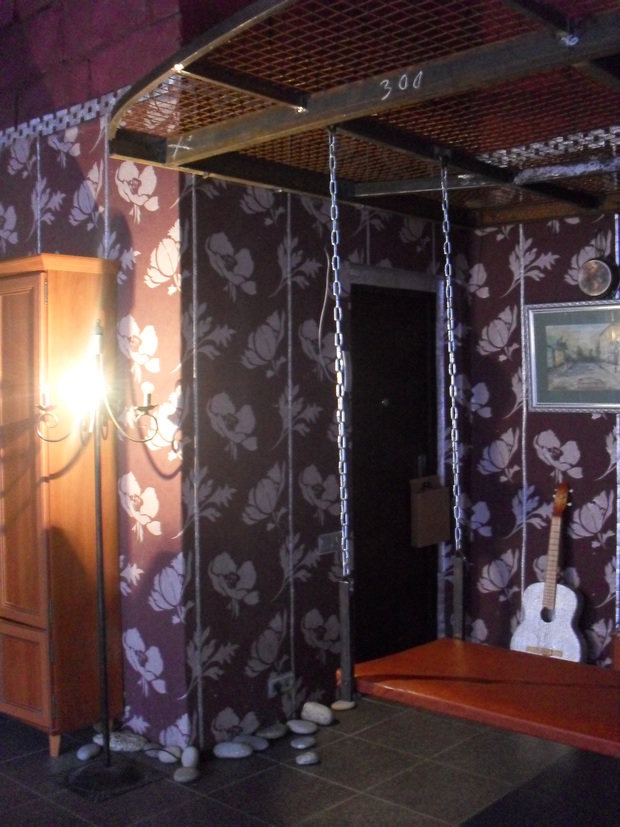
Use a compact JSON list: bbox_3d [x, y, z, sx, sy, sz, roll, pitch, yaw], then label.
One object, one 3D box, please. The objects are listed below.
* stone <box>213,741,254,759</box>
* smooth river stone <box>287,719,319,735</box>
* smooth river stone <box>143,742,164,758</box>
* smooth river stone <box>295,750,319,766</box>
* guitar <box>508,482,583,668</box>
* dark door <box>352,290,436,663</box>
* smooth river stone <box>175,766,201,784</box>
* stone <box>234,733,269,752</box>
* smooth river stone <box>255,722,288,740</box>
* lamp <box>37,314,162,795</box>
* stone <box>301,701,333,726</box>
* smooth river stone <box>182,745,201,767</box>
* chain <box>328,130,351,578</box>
[{"bbox_3d":[-0.300,1.315,3.547,0.154,0.048,0.105,0,1,0],"label":"stone"},{"bbox_3d":[-0.031,1.307,3.784,0.131,0.048,0.089,0,2,18],"label":"smooth river stone"},{"bbox_3d":[-0.619,1.347,3.625,0.071,0.042,0.123,-2,2,-43],"label":"smooth river stone"},{"bbox_3d":[-0.007,1.347,3.540,0.101,0.037,0.065,-2,2,-36],"label":"smooth river stone"},{"bbox_3d":[1.223,0.823,4.508,0.370,0.965,0.110,-1,-13,42],"label":"guitar"},{"bbox_3d":[0.409,0.336,4.588,0.060,1.941,0.739,1,2,42],"label":"dark door"},{"bbox_3d":[-0.450,1.322,3.320,0.094,0.047,0.071,-1,1,-6],"label":"smooth river stone"},{"bbox_3d":[-0.240,1.340,3.687,0.160,0.045,0.091,0,2,27],"label":"stone"},{"bbox_3d":[-0.162,1.335,3.810,0.157,0.048,0.090,-2,2,-42],"label":"smooth river stone"},{"bbox_3d":[-0.777,0.516,3.380,0.455,1.720,0.450,0,2,0],"label":"lamp"},{"bbox_3d":[0.029,1.283,3.877,0.144,0.089,0.098,1,2,37],"label":"stone"},{"bbox_3d":[-0.463,1.334,3.519,0.066,0.072,0.092,-1,2,-12],"label":"smooth river stone"},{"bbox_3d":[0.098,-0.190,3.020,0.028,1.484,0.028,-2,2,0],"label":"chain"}]

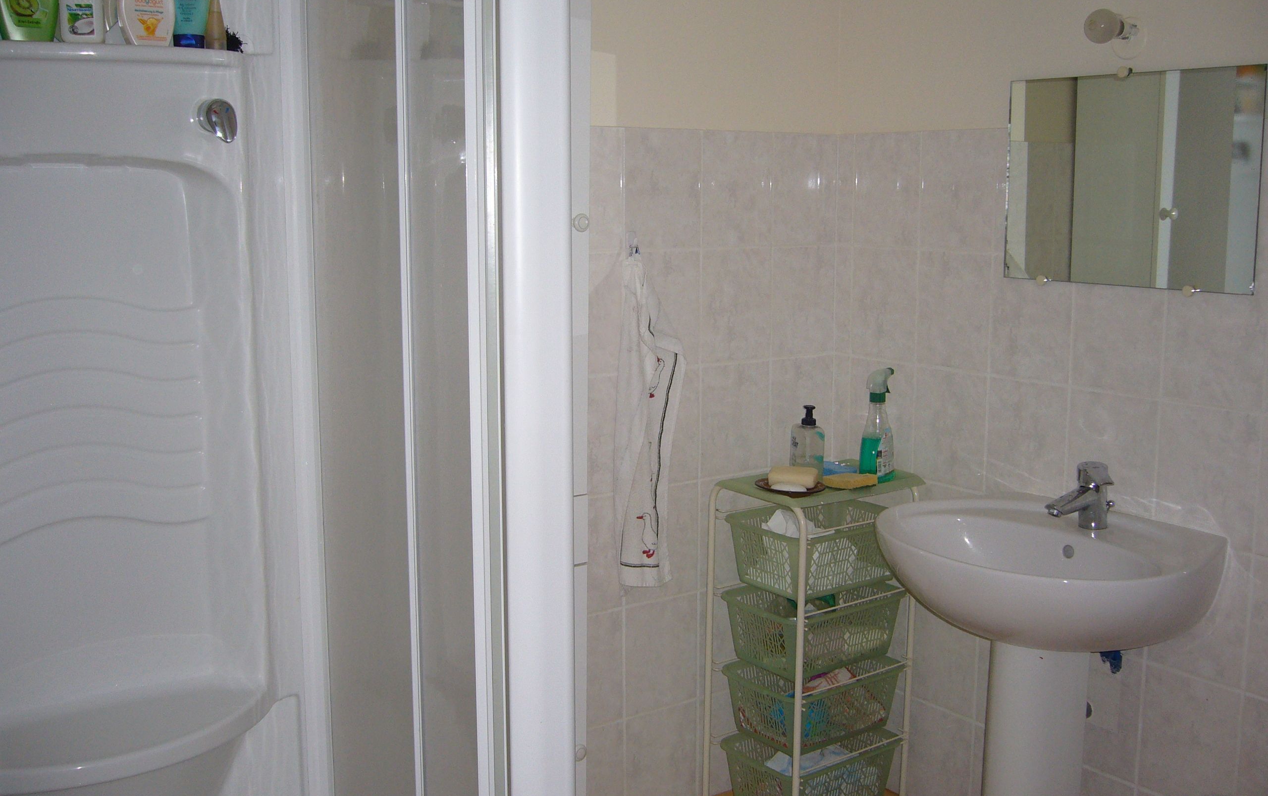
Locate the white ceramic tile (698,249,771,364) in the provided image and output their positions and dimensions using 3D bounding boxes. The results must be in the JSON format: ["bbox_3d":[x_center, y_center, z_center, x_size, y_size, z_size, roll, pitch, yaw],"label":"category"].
[{"bbox_3d":[0.224,-0.201,2.819,0.200,0.250,0.010,-7,11,-35],"label":"white ceramic tile"}]

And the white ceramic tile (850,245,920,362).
[{"bbox_3d":[0.564,-0.211,2.888,0.010,0.250,0.200,-6,11,-35],"label":"white ceramic tile"}]

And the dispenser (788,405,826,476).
[{"bbox_3d":[0.357,0.093,2.626,0.069,0.157,0.064,1,9,8],"label":"dispenser"}]

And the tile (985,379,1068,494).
[{"bbox_3d":[0.793,0.088,2.594,0.010,0.250,0.200,-7,11,-35],"label":"tile"}]

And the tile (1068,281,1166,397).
[{"bbox_3d":[0.907,-0.135,2.398,0.010,0.250,0.200,-7,11,-35],"label":"tile"}]

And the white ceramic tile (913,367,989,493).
[{"bbox_3d":[0.681,0.064,2.765,0.010,0.250,0.200,-6,11,-35],"label":"white ceramic tile"}]

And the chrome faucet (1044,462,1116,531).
[{"bbox_3d":[0.810,0.183,2.299,0.167,0.110,0.062,-7,11,-35],"label":"chrome faucet"}]

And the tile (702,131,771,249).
[{"bbox_3d":[0.223,-0.449,2.780,0.200,0.250,0.010,-7,11,-35],"label":"tile"}]

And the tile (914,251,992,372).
[{"bbox_3d":[0.681,-0.185,2.726,0.010,0.250,0.200,-6,11,-35],"label":"tile"}]

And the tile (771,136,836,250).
[{"bbox_3d":[0.389,-0.469,2.908,0.202,0.250,0.010,-6,11,-35],"label":"tile"}]

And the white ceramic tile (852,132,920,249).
[{"bbox_3d":[0.563,-0.457,2.826,0.010,0.250,0.200,-7,11,-35],"label":"white ceramic tile"}]

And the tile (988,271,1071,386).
[{"bbox_3d":[0.792,-0.160,2.554,0.010,0.250,0.200,-7,11,-35],"label":"tile"}]

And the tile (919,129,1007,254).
[{"bbox_3d":[0.677,-0.432,2.670,0.010,0.250,0.200,-7,11,-35],"label":"tile"}]

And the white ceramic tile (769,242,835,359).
[{"bbox_3d":[0.388,-0.220,2.947,0.202,0.250,0.010,-6,11,-35],"label":"white ceramic tile"}]

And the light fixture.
[{"bbox_3d":[0.853,-0.656,2.299,0.118,0.085,0.071,-6,11,-35],"label":"light fixture"}]

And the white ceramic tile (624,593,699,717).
[{"bbox_3d":[0.061,0.561,2.821,0.200,0.250,0.010,-7,11,-35],"label":"white ceramic tile"}]

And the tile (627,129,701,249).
[{"bbox_3d":[0.060,-0.433,2.675,0.200,0.250,0.010,-6,11,-35],"label":"tile"}]

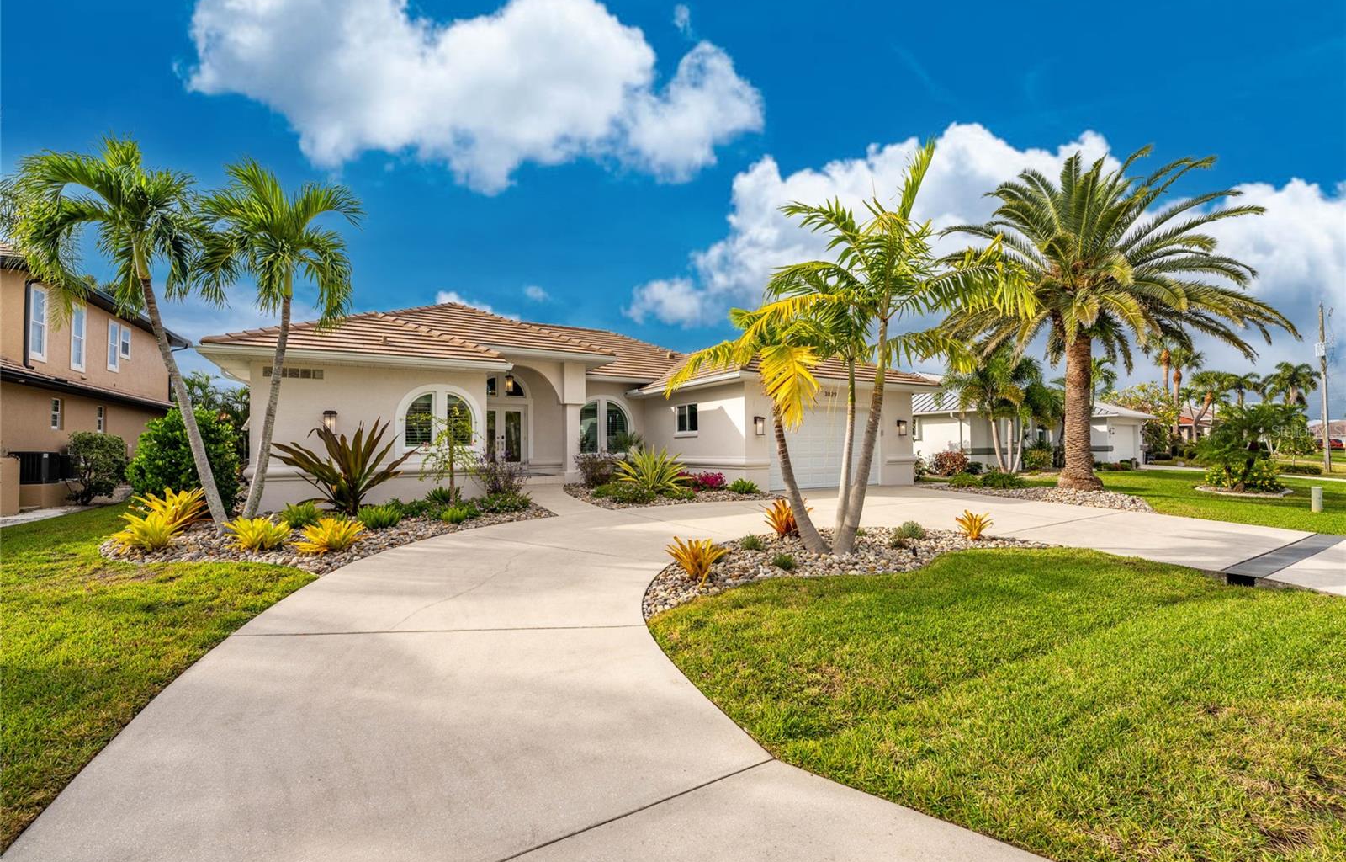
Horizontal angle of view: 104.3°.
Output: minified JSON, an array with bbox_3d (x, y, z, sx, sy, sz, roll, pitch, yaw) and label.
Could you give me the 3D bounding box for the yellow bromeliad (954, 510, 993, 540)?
[{"bbox_3d":[4.548,1.414,7.874,0.500,0.460,0.500,-1,-1,30],"label":"yellow bromeliad"}]

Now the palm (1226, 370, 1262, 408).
[{"bbox_3d":[50.243,-1.986,46.000,2.600,6.744,2.600,1,-2,-42],"label":"palm"}]

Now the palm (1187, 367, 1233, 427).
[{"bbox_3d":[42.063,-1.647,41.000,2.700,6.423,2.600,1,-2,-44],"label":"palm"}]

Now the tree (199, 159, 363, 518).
[{"bbox_3d":[-7.056,-1.652,9.400,2.400,6.438,2.500,1,-2,-37],"label":"tree"}]

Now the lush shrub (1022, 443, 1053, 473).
[{"bbox_3d":[17.757,1.248,25.480,1.300,1.500,1.300,-1,-1,35],"label":"lush shrub"}]

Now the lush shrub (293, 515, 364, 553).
[{"bbox_3d":[-4.848,1.409,7.374,0.900,0.470,0.880,1,-1,-33],"label":"lush shrub"}]

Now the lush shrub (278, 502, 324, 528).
[{"bbox_3d":[-6.652,1.413,9.324,0.680,0.480,0.660,1,-1,-35],"label":"lush shrub"}]

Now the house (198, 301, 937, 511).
[{"bbox_3d":[-3.609,-1.373,21.085,20.150,6.530,17.150,1,-1,-28],"label":"house"}]

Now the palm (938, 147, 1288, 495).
[{"bbox_3d":[12.399,-2.994,15.662,7.400,9.600,7.400,-1,-1,38],"label":"palm"}]

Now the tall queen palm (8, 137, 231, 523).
[{"bbox_3d":[-9.345,-1.596,8.933,2.750,6.500,2.750,-1,-2,44],"label":"tall queen palm"}]

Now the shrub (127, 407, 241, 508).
[{"bbox_3d":[-11.226,0.539,11.992,1.900,2.350,1.900,1,-2,-43],"label":"shrub"}]

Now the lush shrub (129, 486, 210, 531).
[{"bbox_3d":[-9.164,1.315,9.476,1.050,0.740,1.000,1,-2,-44],"label":"lush shrub"}]

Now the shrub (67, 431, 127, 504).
[{"bbox_3d":[-13.656,0.884,12.400,1.100,1.718,1.020,-2,-2,42],"label":"shrub"}]

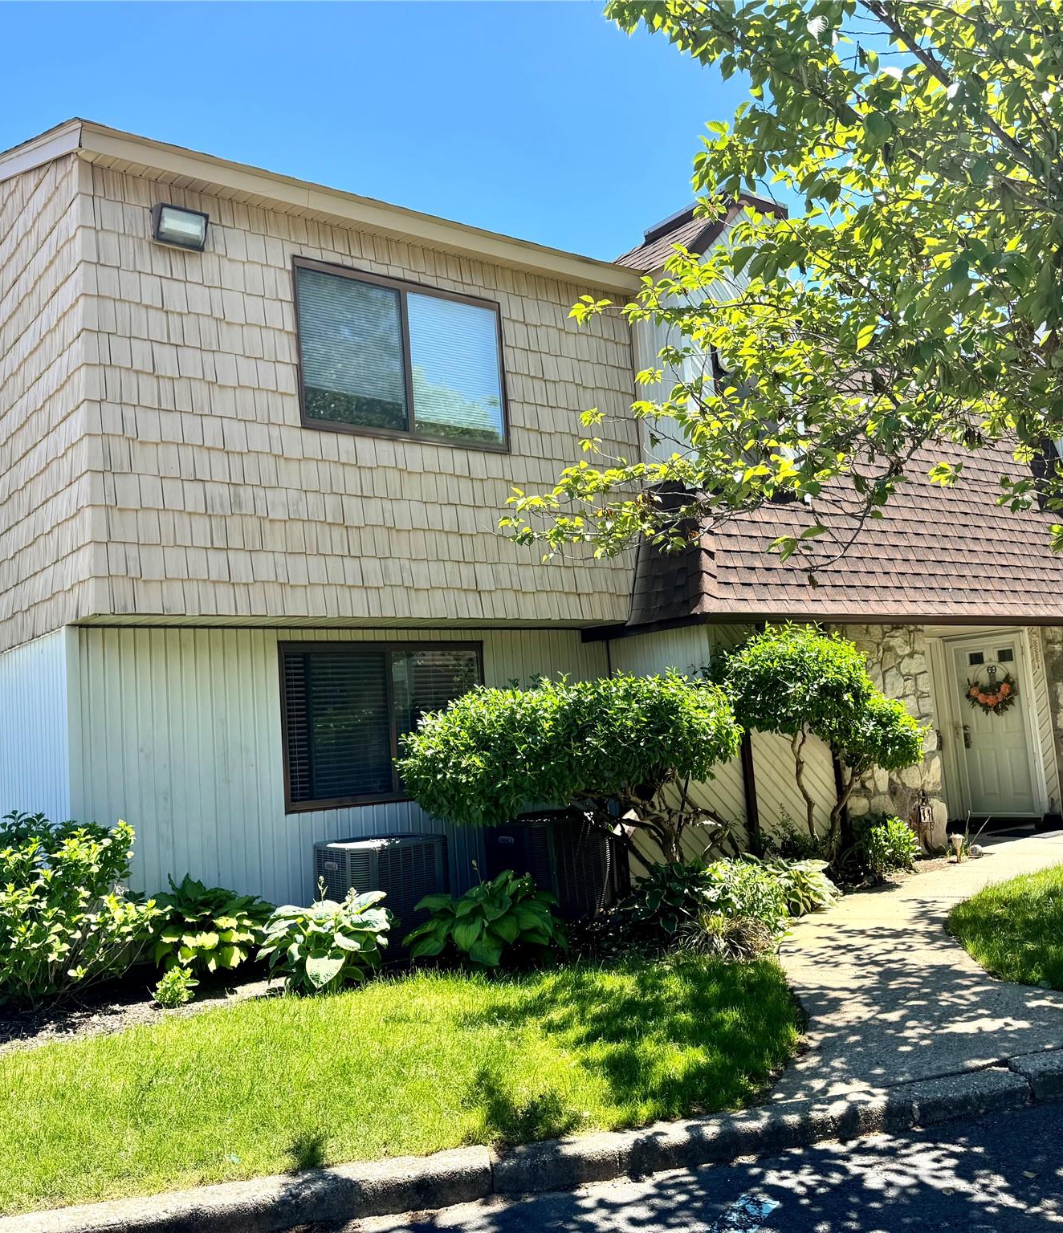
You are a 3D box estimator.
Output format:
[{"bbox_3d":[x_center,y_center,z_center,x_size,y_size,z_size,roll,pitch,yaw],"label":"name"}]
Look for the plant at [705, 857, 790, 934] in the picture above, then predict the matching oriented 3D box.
[{"bbox_3d":[1.481,1.896,7.906,0.580,0.430,0.550,1,-8,-38],"label":"plant"}]

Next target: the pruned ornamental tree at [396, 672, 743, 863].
[{"bbox_3d":[0.381,1.258,7.760,2.626,1.752,1.364,1,-8,-38],"label":"pruned ornamental tree"}]

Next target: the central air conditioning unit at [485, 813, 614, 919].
[{"bbox_3d":[0.154,1.843,8.366,0.768,0.758,0.768,1,-8,-38],"label":"central air conditioning unit"}]

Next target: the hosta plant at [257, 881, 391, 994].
[{"bbox_3d":[-1.257,1.900,6.825,0.760,0.560,0.720,-4,-6,0],"label":"hosta plant"}]

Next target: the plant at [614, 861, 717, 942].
[{"bbox_3d":[0.886,1.859,7.513,0.667,0.455,0.667,-4,-6,0],"label":"plant"}]

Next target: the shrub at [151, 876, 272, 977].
[{"bbox_3d":[-2.053,2.000,7.289,0.730,0.560,0.680,1,-8,-38],"label":"shrub"}]

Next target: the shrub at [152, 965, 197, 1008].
[{"bbox_3d":[-2.044,2.096,6.524,0.260,0.220,0.250,1,-8,-38],"label":"shrub"}]

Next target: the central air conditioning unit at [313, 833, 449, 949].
[{"bbox_3d":[-0.977,1.854,7.565,0.717,0.722,0.717,1,-8,-38],"label":"central air conditioning unit"}]

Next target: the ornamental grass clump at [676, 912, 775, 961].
[{"bbox_3d":[1.133,1.875,6.707,0.586,0.232,0.566,-4,-6,0],"label":"ornamental grass clump"}]

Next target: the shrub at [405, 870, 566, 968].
[{"bbox_3d":[-0.290,1.866,7.131,1.010,0.505,0.959,-4,-6,0],"label":"shrub"}]

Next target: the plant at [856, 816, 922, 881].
[{"bbox_3d":[3.068,1.972,9.858,0.510,0.480,0.490,1,-8,-38],"label":"plant"}]

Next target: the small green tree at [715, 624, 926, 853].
[{"bbox_3d":[2.326,1.101,8.966,1.818,2.050,1.313,1,-8,-38],"label":"small green tree"}]

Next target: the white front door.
[{"bbox_3d":[5.486,1.355,13.560,0.070,2.050,0.840,1,-8,-38],"label":"white front door"}]

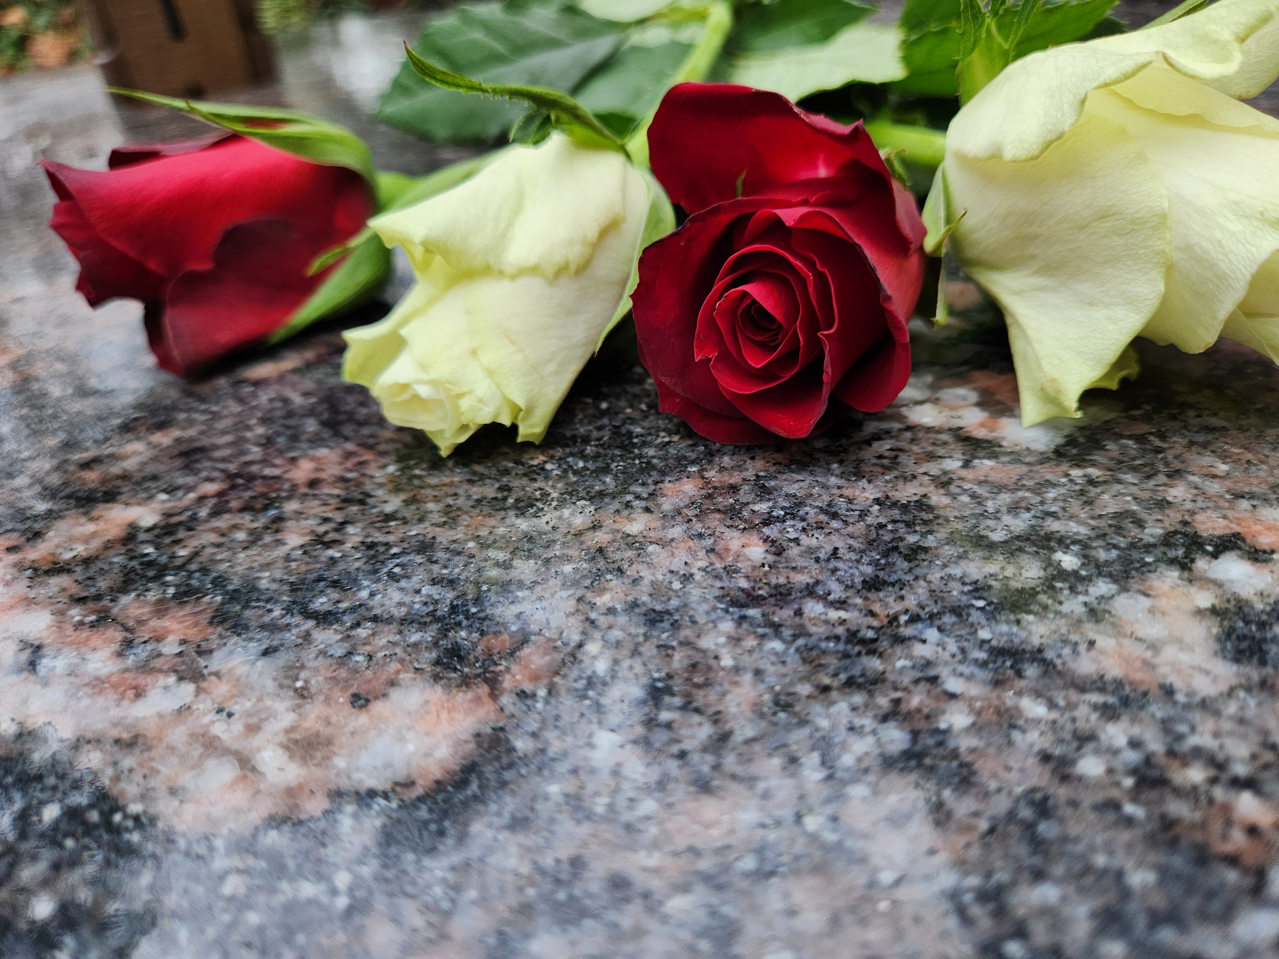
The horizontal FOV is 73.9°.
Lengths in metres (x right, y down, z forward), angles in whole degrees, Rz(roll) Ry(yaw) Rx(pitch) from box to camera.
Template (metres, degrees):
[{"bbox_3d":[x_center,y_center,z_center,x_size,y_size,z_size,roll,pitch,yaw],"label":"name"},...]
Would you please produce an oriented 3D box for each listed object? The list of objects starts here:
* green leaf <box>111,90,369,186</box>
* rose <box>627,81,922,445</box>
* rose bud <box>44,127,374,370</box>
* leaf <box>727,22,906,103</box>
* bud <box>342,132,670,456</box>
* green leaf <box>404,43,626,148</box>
[{"bbox_3d":[-0.090,-0.079,0.193,0.058,0.014,0.016,2,33,2],"label":"green leaf"},{"bbox_3d":[0.025,-0.039,0.152,0.050,0.056,0.050,8,34,12],"label":"rose"},{"bbox_3d":[-0.091,-0.048,0.181,0.059,0.048,0.046,-6,34,-9],"label":"rose bud"},{"bbox_3d":[0.049,-0.115,0.235,0.045,0.012,0.030,12,51,10],"label":"leaf"},{"bbox_3d":[-0.020,-0.036,0.155,0.046,0.046,0.059,23,58,31],"label":"bud"},{"bbox_3d":[-0.025,-0.076,0.171,0.046,0.013,0.014,2,33,3],"label":"green leaf"}]

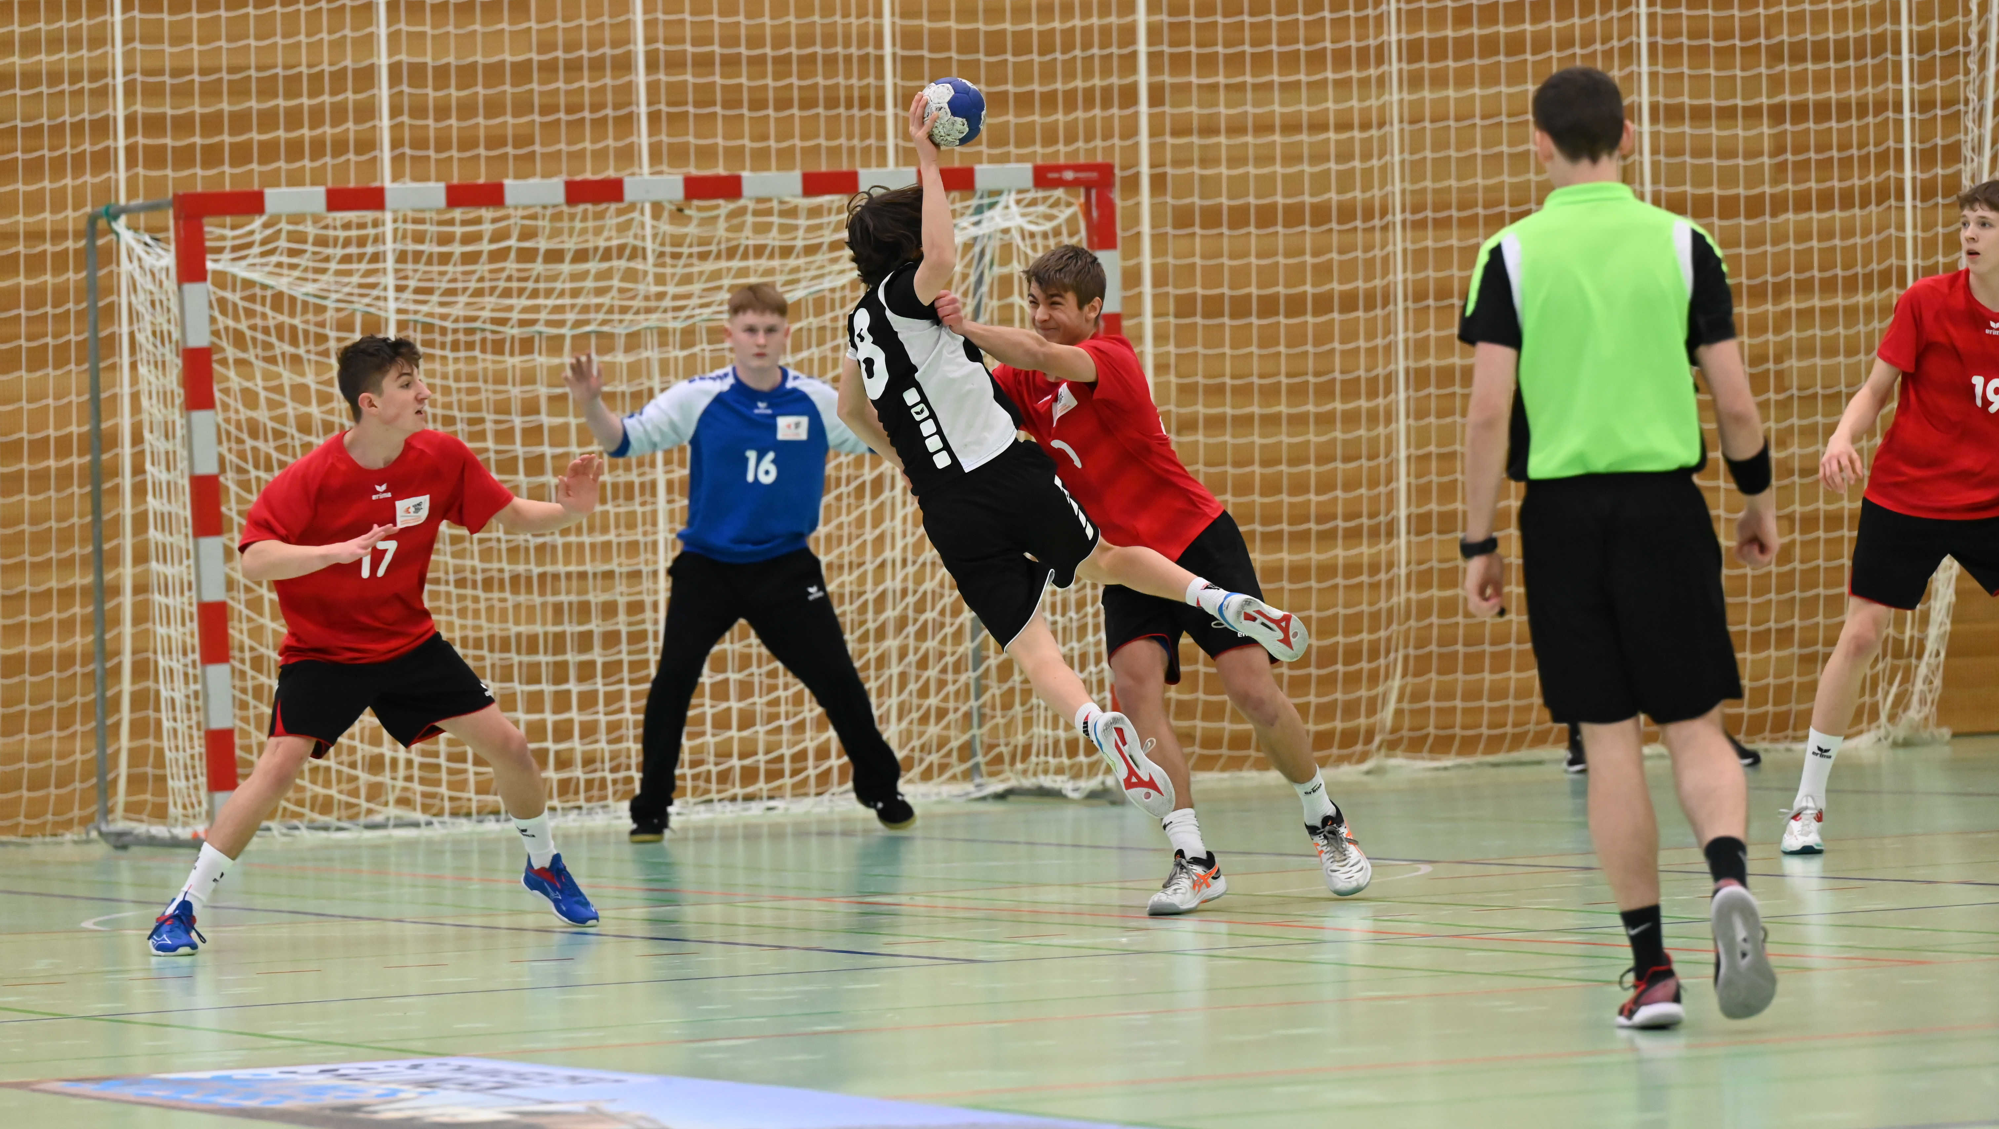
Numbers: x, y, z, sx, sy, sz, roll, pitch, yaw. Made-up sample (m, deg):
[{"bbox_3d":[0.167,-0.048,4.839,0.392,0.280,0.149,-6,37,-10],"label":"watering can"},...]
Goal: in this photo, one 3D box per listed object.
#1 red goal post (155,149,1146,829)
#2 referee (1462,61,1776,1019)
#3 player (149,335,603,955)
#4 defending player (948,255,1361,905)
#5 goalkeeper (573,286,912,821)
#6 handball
[{"bbox_3d":[-1.060,-0.189,35.343,3.160,2.080,0.120,-3,1,-22],"label":"red goal post"},{"bbox_3d":[1.178,-0.031,21.000,0.590,1.820,0.520,-2,0,-6],"label":"referee"},{"bbox_3d":[-1.559,0.167,27.700,1.060,1.530,0.650,-3,1,-26],"label":"player"},{"bbox_3d":[0.385,0.042,27.500,1.000,1.620,0.620,-3,1,-44],"label":"defending player"},{"bbox_3d":[-0.785,-0.026,34.750,1.100,1.730,0.550,-2,0,-3],"label":"goalkeeper"},{"bbox_3d":[-0.117,-1.128,27.700,0.175,0.175,0.175,-2,0,0],"label":"handball"}]

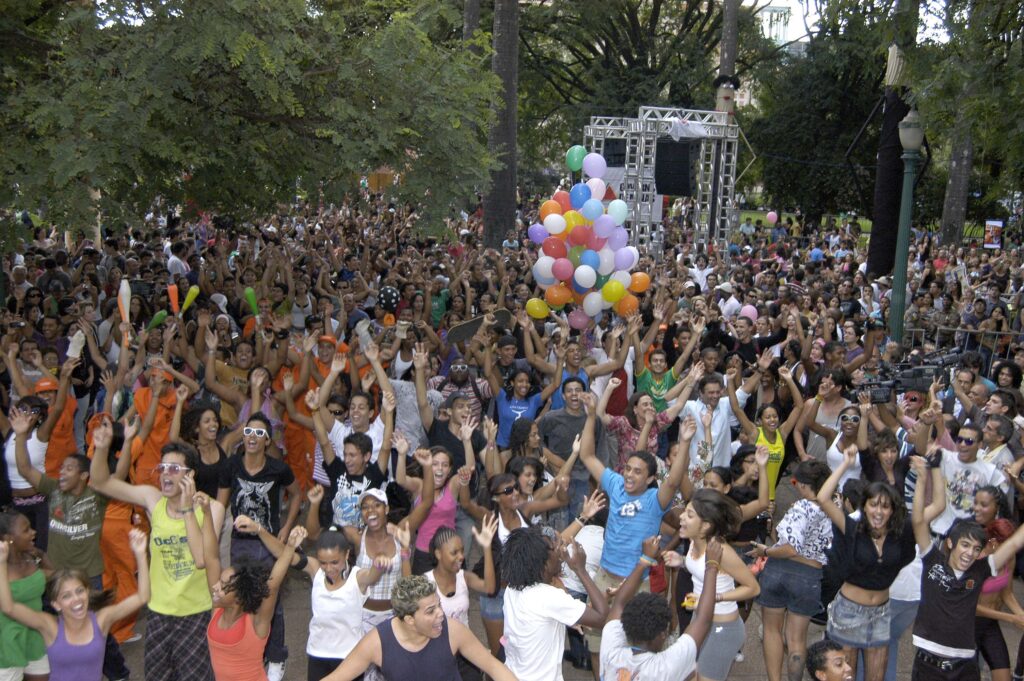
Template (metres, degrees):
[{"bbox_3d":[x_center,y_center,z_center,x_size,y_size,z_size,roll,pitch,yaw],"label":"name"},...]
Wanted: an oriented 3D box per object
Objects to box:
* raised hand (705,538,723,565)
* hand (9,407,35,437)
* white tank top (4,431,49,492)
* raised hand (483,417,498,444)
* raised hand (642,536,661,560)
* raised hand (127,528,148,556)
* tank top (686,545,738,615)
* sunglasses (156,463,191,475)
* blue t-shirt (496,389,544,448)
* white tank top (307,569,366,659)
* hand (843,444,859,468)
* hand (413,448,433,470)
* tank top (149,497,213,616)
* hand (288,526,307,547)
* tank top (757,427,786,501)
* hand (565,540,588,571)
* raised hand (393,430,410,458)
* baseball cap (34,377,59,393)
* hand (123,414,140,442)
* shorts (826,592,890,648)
[{"bbox_3d":[0.827,0.862,4.200,0.085,0.120,0.080,4,10,0],"label":"raised hand"},{"bbox_3d":[-2.589,0.427,5.400,0.135,0.165,0.070,-10,11,-19],"label":"hand"},{"bbox_3d":[-2.966,0.733,6.250,0.290,0.380,0.220,-1,11,-18],"label":"white tank top"},{"bbox_3d":[-0.114,0.488,5.550,0.085,0.155,0.065,5,11,17],"label":"raised hand"},{"bbox_3d":[0.573,0.854,4.200,0.085,0.110,0.085,8,10,0],"label":"raised hand"},{"bbox_3d":[-1.606,0.864,4.400,0.085,0.120,0.085,-1,11,-17],"label":"raised hand"},{"bbox_3d":[0.965,1.151,4.950,0.220,0.380,0.290,-11,11,-24],"label":"tank top"},{"bbox_3d":[-1.742,0.657,5.250,0.145,0.053,0.130,5,11,17],"label":"sunglasses"},{"bbox_3d":[0.071,0.664,8.600,0.420,0.500,0.240,2,10,-1],"label":"blue t-shirt"},{"bbox_3d":[-0.841,1.307,4.900,0.310,0.470,0.220,1,10,-1],"label":"white tank top"},{"bbox_3d":[1.753,0.596,5.300,0.085,0.115,0.080,19,9,5],"label":"hand"},{"bbox_3d":[-0.455,0.602,5.200,0.100,0.115,0.090,-1,10,0],"label":"hand"},{"bbox_3d":[-1.750,1.140,5.400,0.360,0.650,0.260,0,10,-9],"label":"tank top"},{"bbox_3d":[-0.912,0.838,4.350,0.085,0.105,0.080,16,13,-23],"label":"hand"},{"bbox_3d":[1.996,0.950,7.900,0.290,0.570,0.210,2,10,5],"label":"tank top"},{"bbox_3d":[0.281,0.939,4.450,0.100,0.145,0.080,-16,12,-20],"label":"hand"},{"bbox_3d":[-0.648,0.610,6.000,0.100,0.165,0.065,-18,12,-3],"label":"raised hand"},{"bbox_3d":[-3.617,0.342,7.950,0.190,0.130,0.250,0,10,-12],"label":"baseball cap"},{"bbox_3d":[-2.008,0.464,5.400,0.100,0.155,0.085,5,10,-11],"label":"hand"},{"bbox_3d":[1.831,1.483,5.400,0.340,0.290,0.250,2,10,-2],"label":"shorts"}]

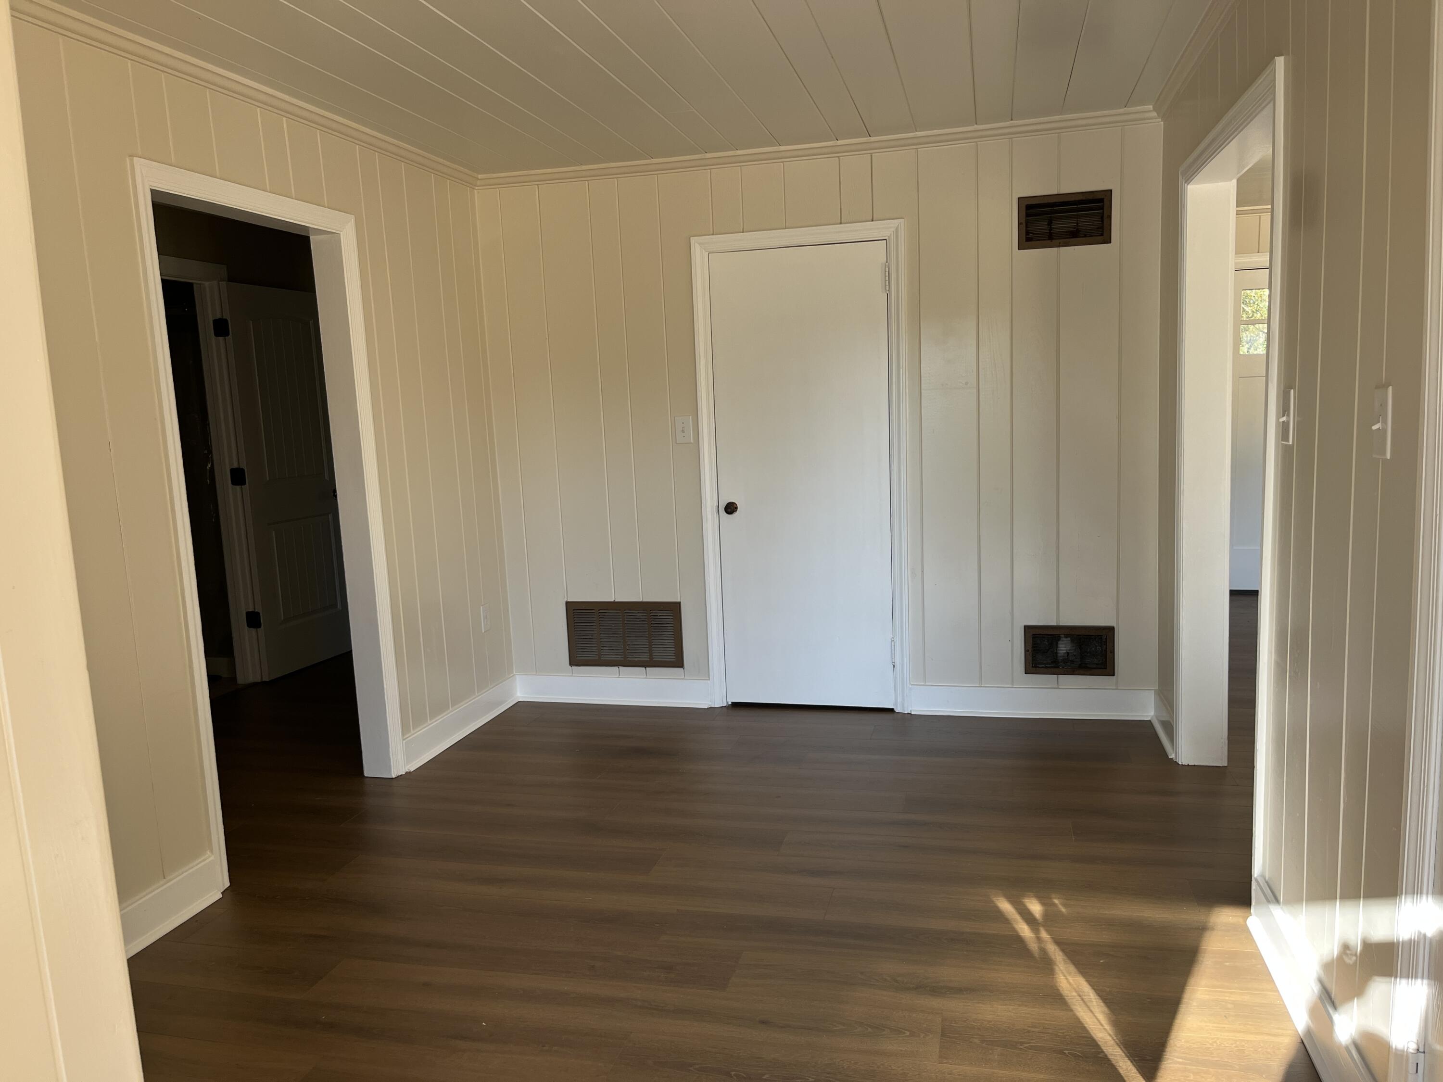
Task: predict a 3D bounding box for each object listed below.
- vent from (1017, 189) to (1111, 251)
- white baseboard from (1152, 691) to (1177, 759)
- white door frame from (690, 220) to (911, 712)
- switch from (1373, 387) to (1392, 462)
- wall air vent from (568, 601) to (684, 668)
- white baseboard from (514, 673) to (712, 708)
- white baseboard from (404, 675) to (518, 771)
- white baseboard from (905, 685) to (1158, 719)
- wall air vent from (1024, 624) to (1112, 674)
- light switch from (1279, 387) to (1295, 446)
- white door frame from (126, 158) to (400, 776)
[{"bbox_3d":[1.348,-1.259,4.254,0.351,0.202,0.020,0,8,15],"label":"vent"},{"bbox_3d":[1.711,0.706,4.212,0.027,0.134,0.459,0,8,15],"label":"white baseboard"},{"bbox_3d":[0.347,-0.276,4.676,0.898,2.075,0.070,0,8,15],"label":"white door frame"},{"bbox_3d":[1.109,-0.199,1.828,0.014,0.119,0.071,0,8,15],"label":"switch"},{"bbox_3d":[-0.446,0.431,4.970,0.554,0.303,0.018,0,8,15],"label":"wall air vent"},{"bbox_3d":[-0.521,0.696,5.021,0.972,0.134,0.027,0,8,15],"label":"white baseboard"},{"bbox_3d":[-1.099,0.768,4.676,0.027,0.134,0.999,0,8,15],"label":"white baseboard"},{"bbox_3d":[1.298,0.680,4.542,0.993,0.134,0.027,0,8,15],"label":"white baseboard"},{"bbox_3d":[1.439,0.455,4.481,0.356,0.209,0.020,0,8,15],"label":"wall air vent"},{"bbox_3d":[1.257,-0.276,2.416,0.014,0.118,0.071,0,8,15],"label":"light switch"},{"bbox_3d":[-1.468,-0.065,3.584,0.155,2.105,1.046,0,8,15],"label":"white door frame"}]

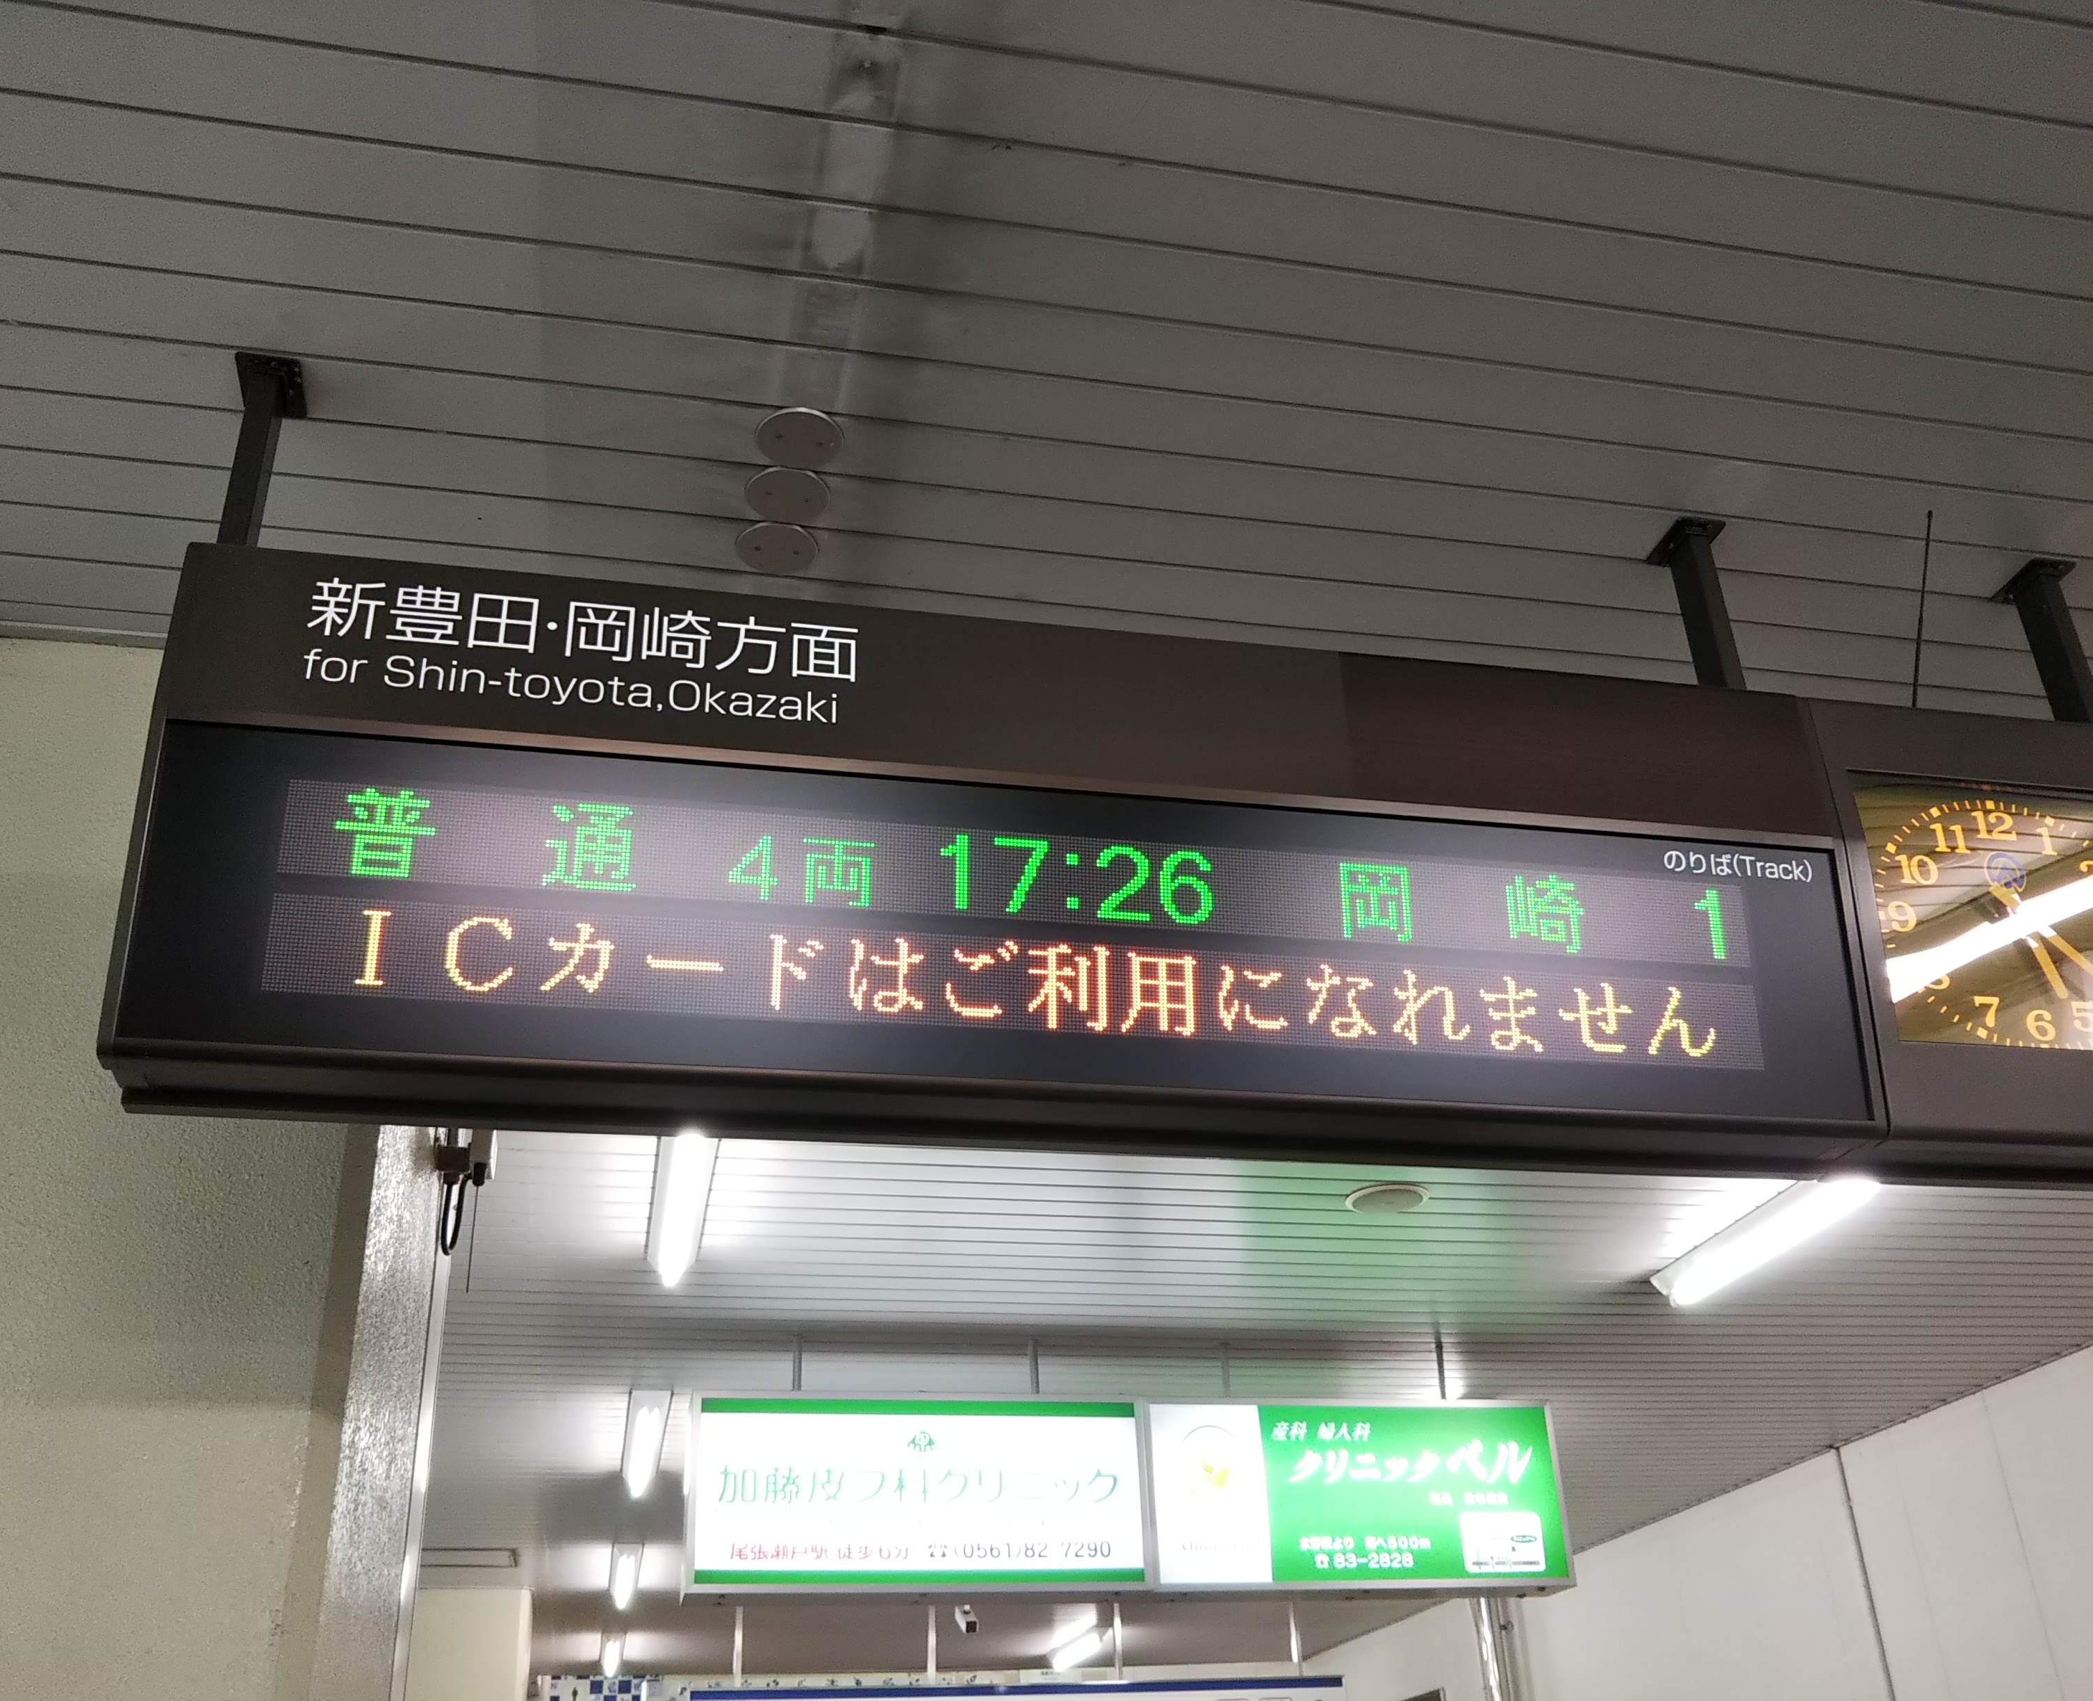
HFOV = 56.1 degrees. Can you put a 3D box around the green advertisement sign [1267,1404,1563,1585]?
[{"bbox_3d":[1.048,1.877,5.715,0.900,0.493,0.120,4,-30,-12],"label":"green advertisement sign"}]

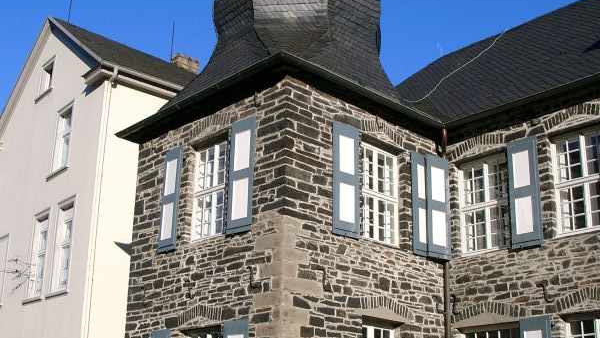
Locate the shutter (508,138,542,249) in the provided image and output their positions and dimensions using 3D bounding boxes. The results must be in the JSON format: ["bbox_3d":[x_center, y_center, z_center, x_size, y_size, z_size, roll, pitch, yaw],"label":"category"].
[{"bbox_3d":[4.289,0.453,14.970,0.056,2.113,0.653,16,-23,-39],"label":"shutter"}]

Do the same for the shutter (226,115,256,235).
[{"bbox_3d":[-1.101,0.106,14.202,0.056,2.127,0.667,16,-23,-39],"label":"shutter"}]

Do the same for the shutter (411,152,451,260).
[{"bbox_3d":[2.681,0.737,16.067,0.988,2.147,0.110,15,-23,-35],"label":"shutter"}]

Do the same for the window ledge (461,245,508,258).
[{"bbox_3d":[3.688,1.626,15.524,0.159,0.104,1.220,18,-25,-40],"label":"window ledge"}]

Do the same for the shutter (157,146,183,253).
[{"bbox_3d":[-2.653,0.597,15.848,0.056,2.134,0.653,16,-23,-39],"label":"shutter"}]

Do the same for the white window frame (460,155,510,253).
[{"bbox_3d":[3.806,0.744,15.900,0.122,1.903,1.257,18,-25,-40],"label":"white window frame"}]

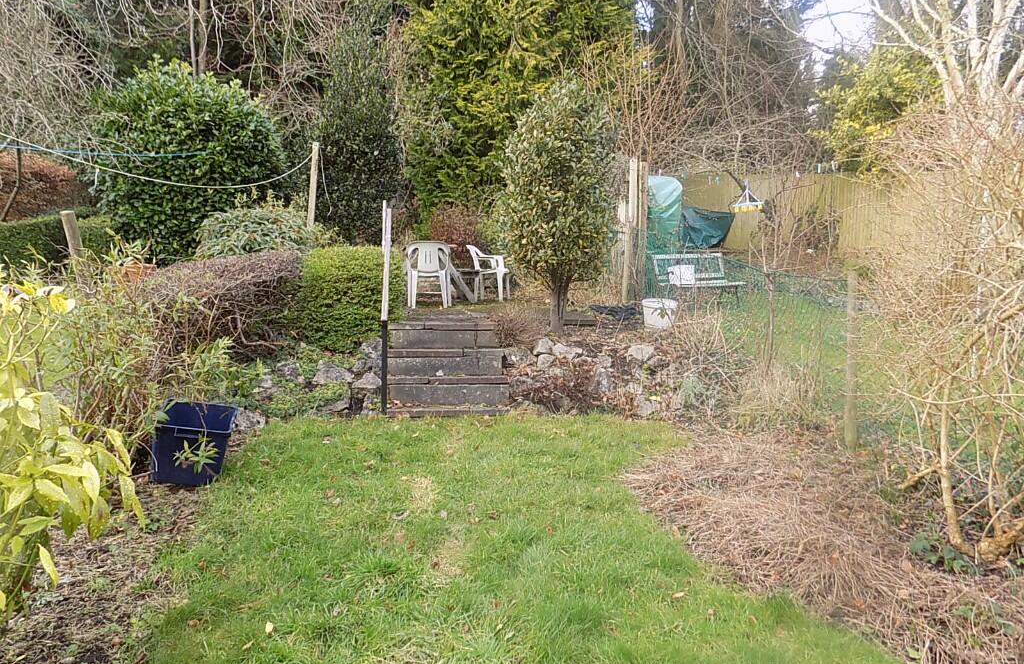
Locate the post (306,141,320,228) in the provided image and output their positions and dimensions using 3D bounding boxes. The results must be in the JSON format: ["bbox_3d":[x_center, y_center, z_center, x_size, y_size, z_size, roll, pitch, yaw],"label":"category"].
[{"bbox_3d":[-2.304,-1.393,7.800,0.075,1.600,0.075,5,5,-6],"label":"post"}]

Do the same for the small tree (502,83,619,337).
[{"bbox_3d":[0.402,-1.106,5.950,0.980,2.170,0.950,0,5,0],"label":"small tree"}]

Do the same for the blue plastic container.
[{"bbox_3d":[-1.890,0.658,4.050,0.410,0.360,0.480,6,7,-19],"label":"blue plastic container"}]

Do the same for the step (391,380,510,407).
[{"bbox_3d":[-0.512,0.460,5.479,0.970,0.200,0.310,0,5,-4],"label":"step"}]

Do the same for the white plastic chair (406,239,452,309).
[{"bbox_3d":[-1.012,-0.693,8.350,0.550,0.800,0.550,-1,5,-7],"label":"white plastic chair"}]

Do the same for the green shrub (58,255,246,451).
[{"bbox_3d":[-2.529,0.131,4.800,1.200,1.280,1.000,-3,6,-27],"label":"green shrub"}]

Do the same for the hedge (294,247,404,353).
[{"bbox_3d":[-1.436,-0.298,6.050,0.880,0.880,0.850,0,5,0],"label":"hedge"}]

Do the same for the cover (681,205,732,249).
[{"bbox_3d":[3.276,-1.768,11.400,0.880,0.740,0.550,0,5,0],"label":"cover"}]

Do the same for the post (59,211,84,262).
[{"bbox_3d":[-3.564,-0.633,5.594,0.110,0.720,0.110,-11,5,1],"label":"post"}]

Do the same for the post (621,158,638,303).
[{"bbox_3d":[1.524,-1.292,8.718,0.130,1.803,0.120,1,5,0],"label":"post"}]

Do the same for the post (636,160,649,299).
[{"bbox_3d":[1.733,-1.356,9.000,0.110,1.830,0.110,0,5,0],"label":"post"}]

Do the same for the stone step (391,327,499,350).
[{"bbox_3d":[-0.583,0.043,5.880,0.930,0.200,0.330,0,5,0],"label":"stone step"}]

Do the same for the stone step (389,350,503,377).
[{"bbox_3d":[-0.556,0.240,5.729,0.950,0.200,0.310,0,5,-4],"label":"stone step"}]

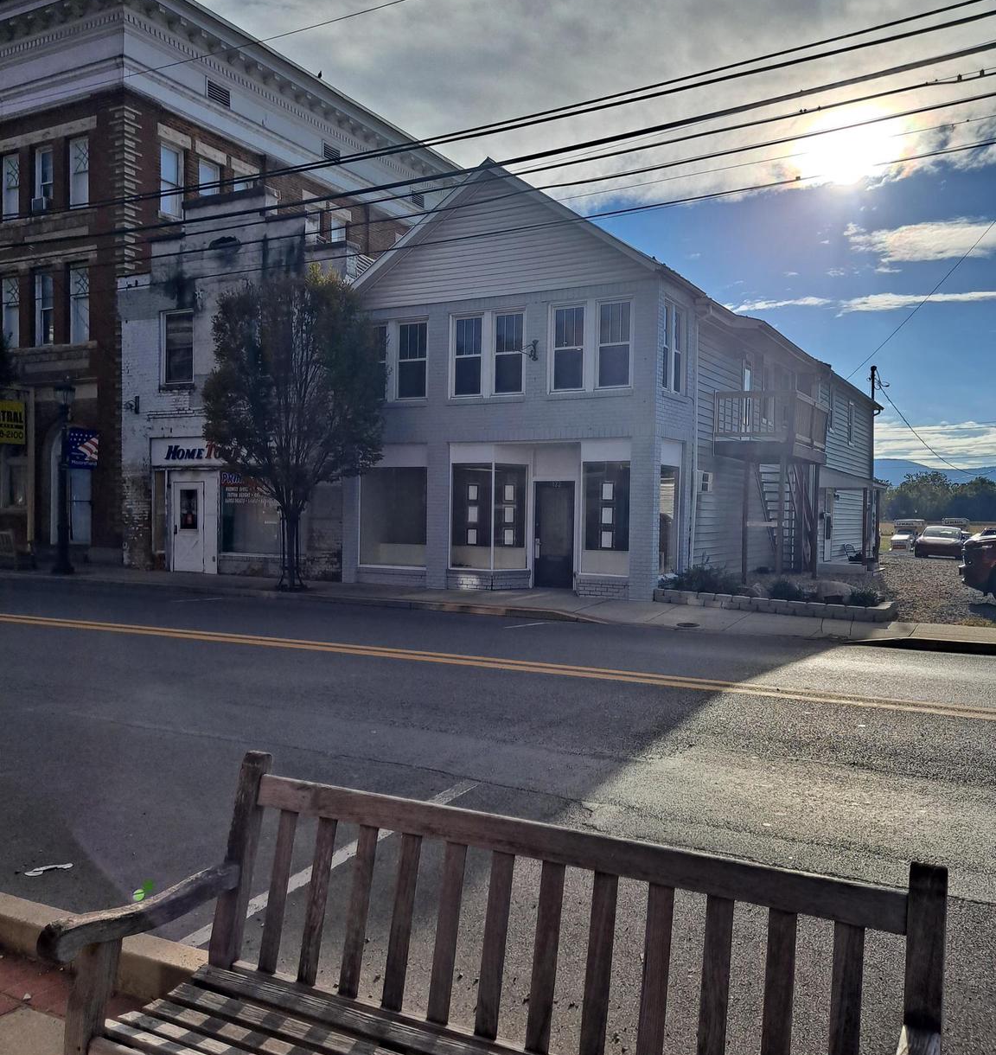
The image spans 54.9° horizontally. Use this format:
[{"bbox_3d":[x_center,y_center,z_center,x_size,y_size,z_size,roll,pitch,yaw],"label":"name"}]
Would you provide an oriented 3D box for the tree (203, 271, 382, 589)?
[{"bbox_3d":[-3.877,-1.841,18.100,3.400,6.000,3.400,1,1,0],"label":"tree"}]

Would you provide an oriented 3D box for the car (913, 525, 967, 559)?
[{"bbox_3d":[19.597,0.578,42.241,1.840,1.430,4.600,1,1,27],"label":"car"}]

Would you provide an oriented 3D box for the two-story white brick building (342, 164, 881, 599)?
[{"bbox_3d":[5.023,-2.852,26.390,7.400,8.050,20.550,1,1,30],"label":"two-story white brick building"}]

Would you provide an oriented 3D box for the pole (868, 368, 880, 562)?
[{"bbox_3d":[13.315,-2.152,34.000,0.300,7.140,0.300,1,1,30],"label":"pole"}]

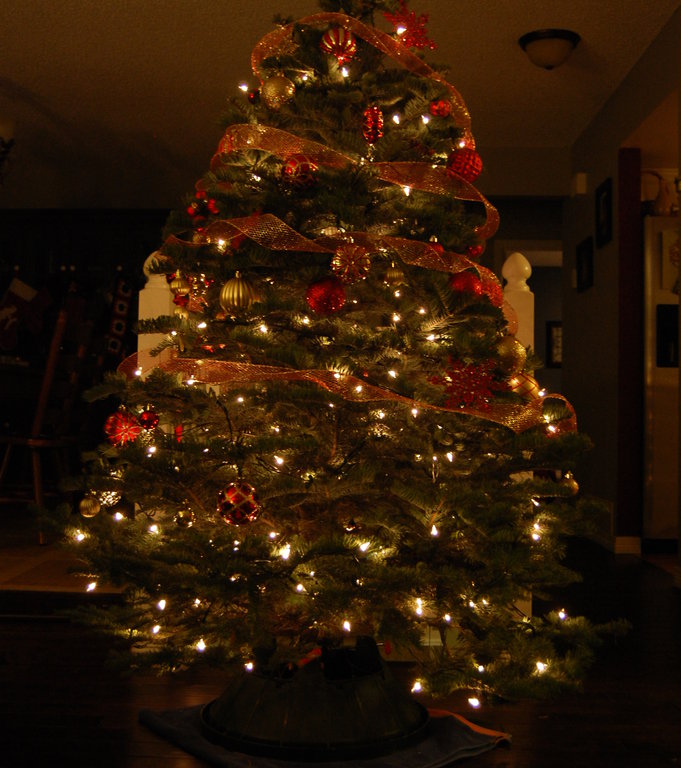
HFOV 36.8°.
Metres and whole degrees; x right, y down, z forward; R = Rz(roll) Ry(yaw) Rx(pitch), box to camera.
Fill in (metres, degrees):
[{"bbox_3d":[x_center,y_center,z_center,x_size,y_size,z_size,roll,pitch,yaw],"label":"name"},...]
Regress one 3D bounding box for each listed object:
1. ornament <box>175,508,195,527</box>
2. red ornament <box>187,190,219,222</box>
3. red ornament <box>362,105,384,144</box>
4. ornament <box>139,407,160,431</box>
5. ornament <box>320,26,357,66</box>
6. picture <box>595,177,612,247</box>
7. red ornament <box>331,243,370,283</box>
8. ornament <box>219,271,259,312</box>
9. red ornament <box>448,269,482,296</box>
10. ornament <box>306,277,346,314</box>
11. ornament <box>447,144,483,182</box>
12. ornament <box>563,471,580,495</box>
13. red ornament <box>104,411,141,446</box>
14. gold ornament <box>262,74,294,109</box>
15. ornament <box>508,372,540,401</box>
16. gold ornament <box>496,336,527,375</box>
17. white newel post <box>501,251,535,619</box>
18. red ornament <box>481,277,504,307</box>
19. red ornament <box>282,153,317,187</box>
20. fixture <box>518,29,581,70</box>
[{"bbox_3d":[-0.296,0.253,1.939,0.038,0.038,0.038,1,-2,1],"label":"ornament"},{"bbox_3d":[-0.298,-0.384,2.212,0.069,0.069,0.065,1,-2,1],"label":"red ornament"},{"bbox_3d":[0.068,-0.534,2.110,0.043,0.079,0.043,1,-2,1],"label":"red ornament"},{"bbox_3d":[-0.394,0.071,2.110,0.041,0.049,0.041,1,-2,0],"label":"ornament"},{"bbox_3d":[-0.004,-0.722,2.190,0.077,0.085,0.077,1,-2,1],"label":"ornament"},{"bbox_3d":[1.442,-0.935,5.610,0.025,0.340,0.300,1,-2,2],"label":"picture"},{"bbox_3d":[0.020,-0.248,2.090,0.081,0.082,0.076,1,-2,0],"label":"red ornament"},{"bbox_3d":[-0.214,-0.191,2.140,0.077,0.087,0.077,1,-2,0],"label":"ornament"},{"bbox_3d":[0.257,-0.201,2.100,0.073,0.073,0.073,1,-2,1],"label":"red ornament"},{"bbox_3d":[-0.029,-0.170,1.980,0.076,0.073,0.076,1,-2,1],"label":"ornament"},{"bbox_3d":[0.268,-0.472,2.200,0.077,0.079,0.077,1,-2,1],"label":"ornament"},{"bbox_3d":[0.483,0.211,2.160,0.043,0.056,0.043,1,-2,1],"label":"ornament"},{"bbox_3d":[-0.452,0.091,2.120,0.076,0.077,0.076,1,-2,1],"label":"red ornament"},{"bbox_3d":[-0.142,-0.659,2.300,0.077,0.079,0.077,1,-2,0],"label":"gold ornament"},{"bbox_3d":[0.423,0.008,2.360,0.078,0.078,0.078,1,-2,0],"label":"ornament"},{"bbox_3d":[0.354,-0.060,2.121,0.066,0.073,0.066,1,-2,1],"label":"gold ornament"},{"bbox_3d":[0.512,0.200,2.973,0.091,1.170,0.091,1,-2,1],"label":"white newel post"},{"bbox_3d":[0.315,-0.192,2.121,0.051,0.062,0.052,1,-2,1],"label":"red ornament"},{"bbox_3d":[-0.084,-0.444,2.120,0.072,0.073,0.072,1,-2,1],"label":"red ornament"},{"bbox_3d":[0.972,-1.534,4.758,0.285,0.138,0.285,1,-2,1],"label":"fixture"}]

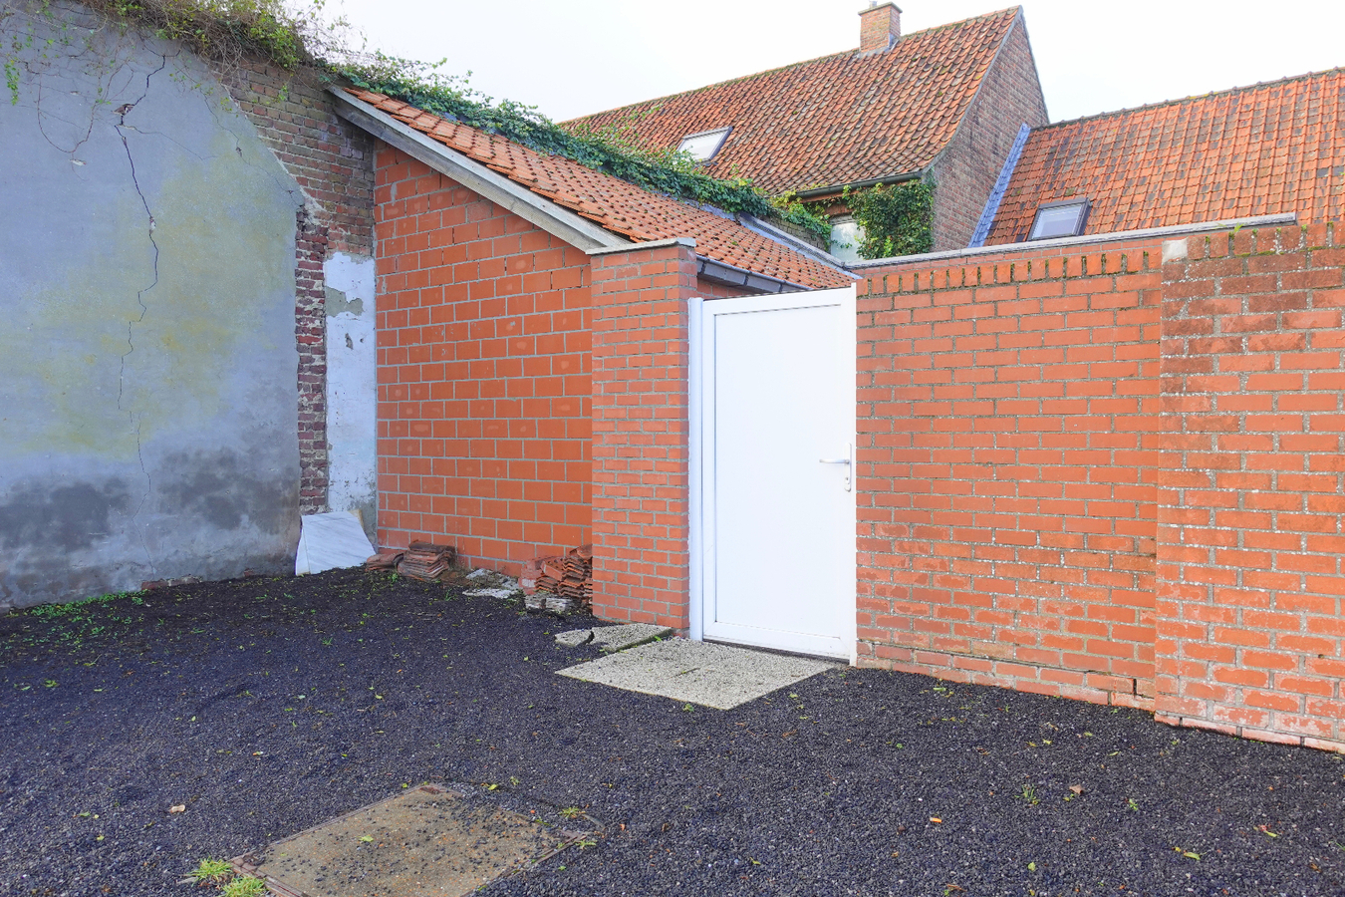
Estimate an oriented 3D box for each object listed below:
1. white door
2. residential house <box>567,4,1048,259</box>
[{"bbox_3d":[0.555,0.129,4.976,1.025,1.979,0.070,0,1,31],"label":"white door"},{"bbox_3d":[1.299,-3.642,19.323,12.000,9.063,7.600,1,1,38],"label":"residential house"}]

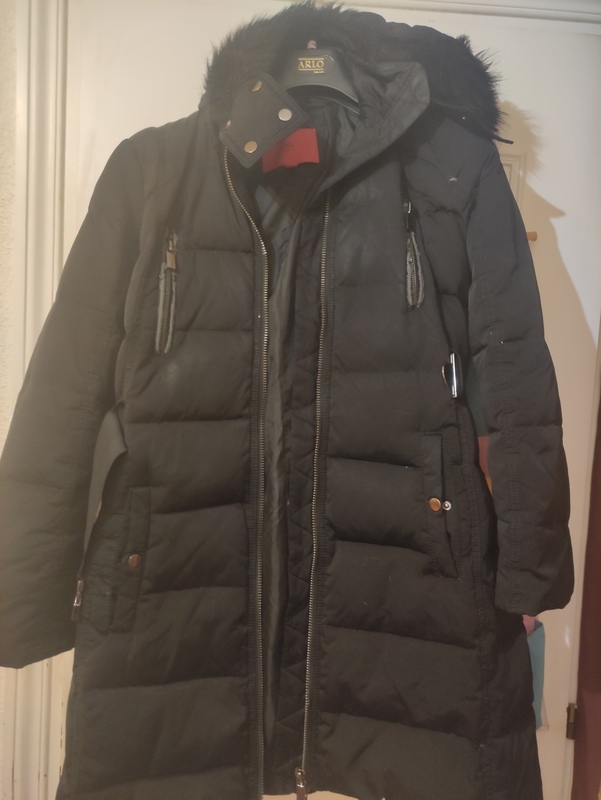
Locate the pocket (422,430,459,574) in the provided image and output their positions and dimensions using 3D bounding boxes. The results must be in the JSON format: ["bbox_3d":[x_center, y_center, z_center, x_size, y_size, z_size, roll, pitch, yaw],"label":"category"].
[{"bbox_3d":[0.176,0.133,0.730,0.028,0.180,0.022,-6,-3,-10],"label":"pocket"}]

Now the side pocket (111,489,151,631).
[{"bbox_3d":[-0.210,0.197,0.715,0.028,0.175,0.022,7,-3,12],"label":"side pocket"}]

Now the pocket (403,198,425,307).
[{"bbox_3d":[0.147,-0.188,0.745,0.022,0.143,0.018,-3,-2,-9],"label":"pocket"}]

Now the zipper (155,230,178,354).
[{"bbox_3d":[-0.170,-0.138,0.735,0.023,0.158,0.018,4,-2,10],"label":"zipper"}]

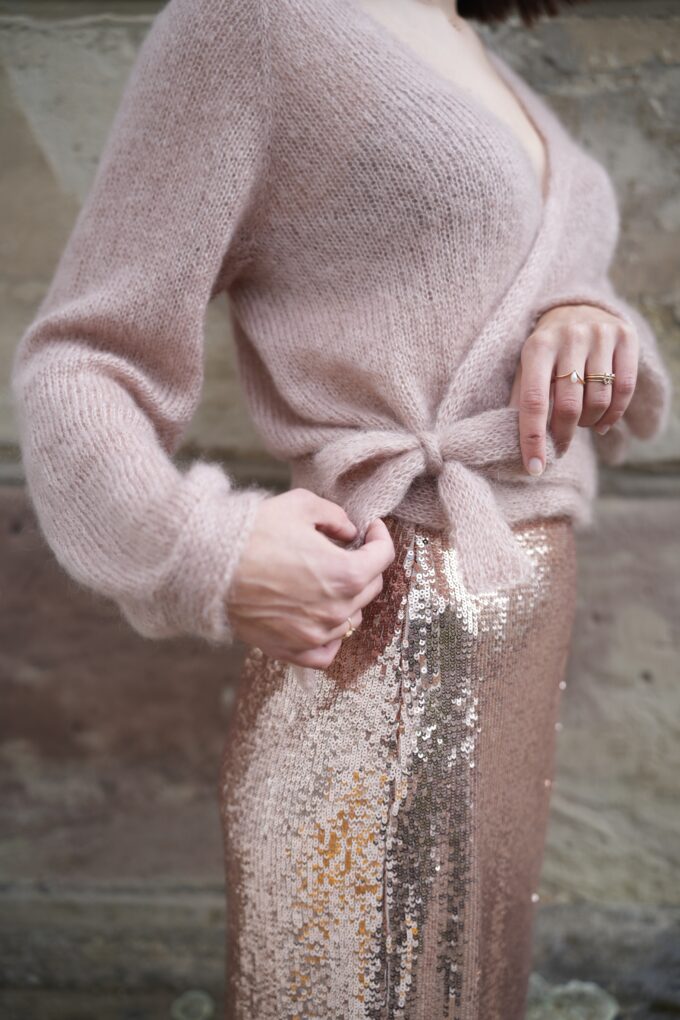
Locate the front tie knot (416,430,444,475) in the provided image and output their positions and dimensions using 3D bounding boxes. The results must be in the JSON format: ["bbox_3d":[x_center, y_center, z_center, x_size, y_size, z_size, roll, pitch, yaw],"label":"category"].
[{"bbox_3d":[0.063,-0.040,0.725,0.022,0.033,0.024,2,5,-12],"label":"front tie knot"}]

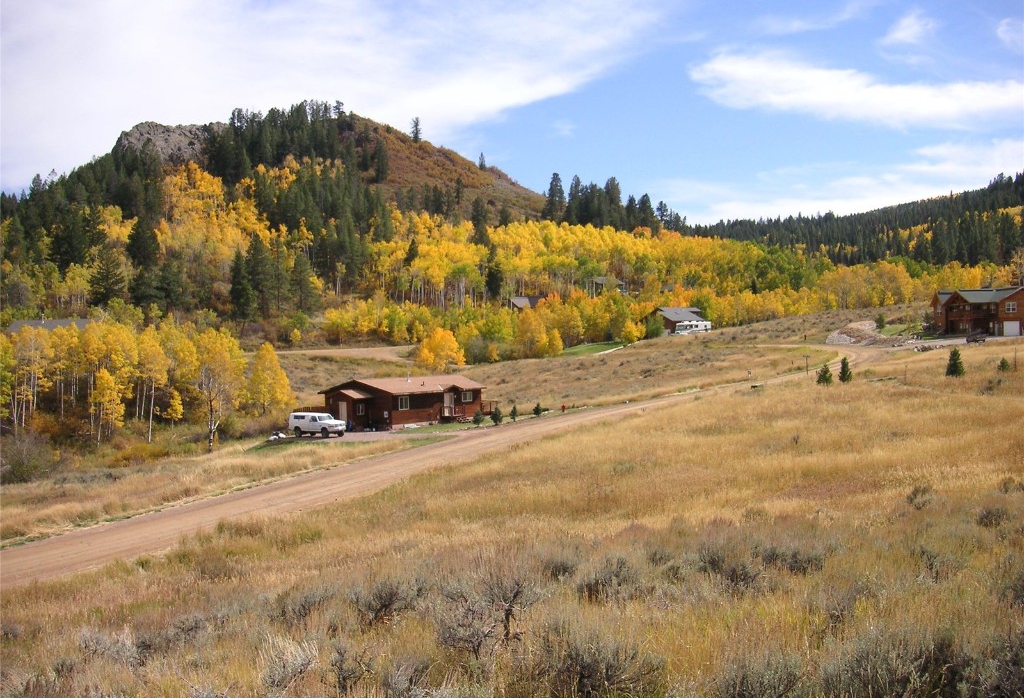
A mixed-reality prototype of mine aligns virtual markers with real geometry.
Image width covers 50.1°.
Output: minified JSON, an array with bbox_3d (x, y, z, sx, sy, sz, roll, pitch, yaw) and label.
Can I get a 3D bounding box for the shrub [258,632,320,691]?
[{"bbox_3d":[-1.817,2.541,8.900,0.490,0.460,0.470,-1,0,0],"label":"shrub"}]

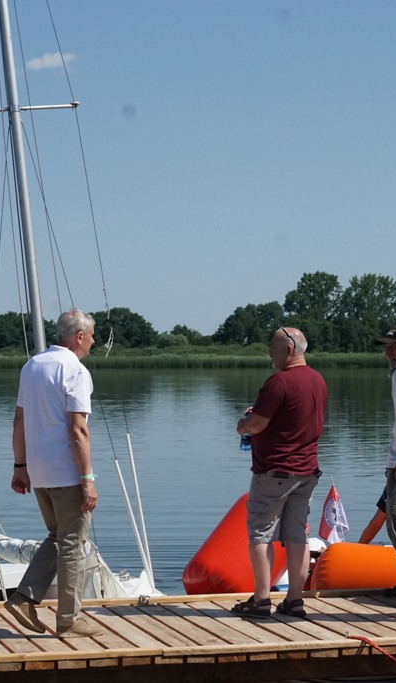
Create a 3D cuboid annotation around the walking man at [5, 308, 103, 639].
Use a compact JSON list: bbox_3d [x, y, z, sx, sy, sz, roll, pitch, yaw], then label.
[{"bbox_3d":[-0.816,0.746,12.141,0.600,1.820,0.540,0,0,-38],"label":"walking man"}]

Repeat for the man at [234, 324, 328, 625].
[{"bbox_3d":[0.504,0.789,13.039,0.540,1.740,0.500,0,0,-43],"label":"man"}]

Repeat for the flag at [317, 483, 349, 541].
[{"bbox_3d":[0.965,1.225,15.200,0.210,0.440,0.120,0,0,0],"label":"flag"}]

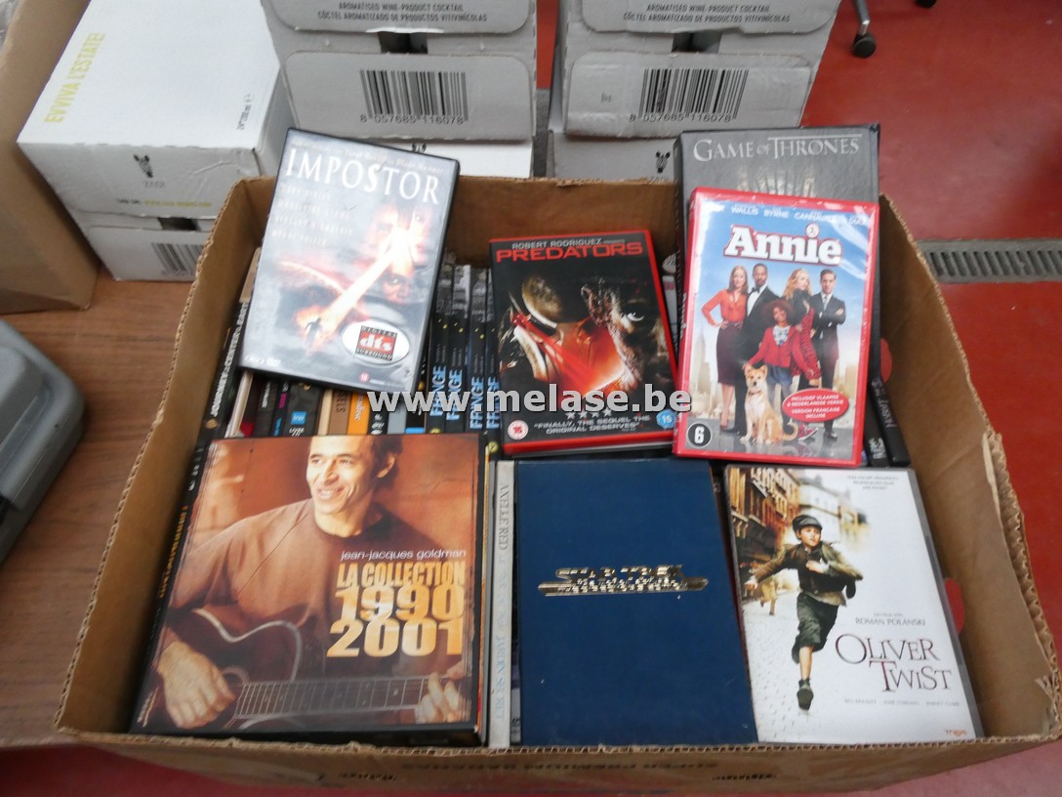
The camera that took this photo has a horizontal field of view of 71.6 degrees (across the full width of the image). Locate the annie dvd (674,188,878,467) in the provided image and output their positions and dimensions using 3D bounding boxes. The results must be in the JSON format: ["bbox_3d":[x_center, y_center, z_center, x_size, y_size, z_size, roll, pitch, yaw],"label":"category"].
[{"bbox_3d":[0.177,-0.049,0.535,0.135,0.015,0.190,4,91,-5],"label":"annie dvd"}]

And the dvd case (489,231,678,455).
[{"bbox_3d":[0.041,-0.051,0.589,0.135,0.015,0.190,-4,63,-2],"label":"dvd case"}]

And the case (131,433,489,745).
[{"bbox_3d":[-0.127,0.113,0.471,0.194,0.030,0.190,-2,56,1],"label":"case"}]

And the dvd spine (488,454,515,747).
[{"bbox_3d":[-0.016,0.162,0.536,0.013,0.135,0.190,-1,56,1],"label":"dvd spine"}]

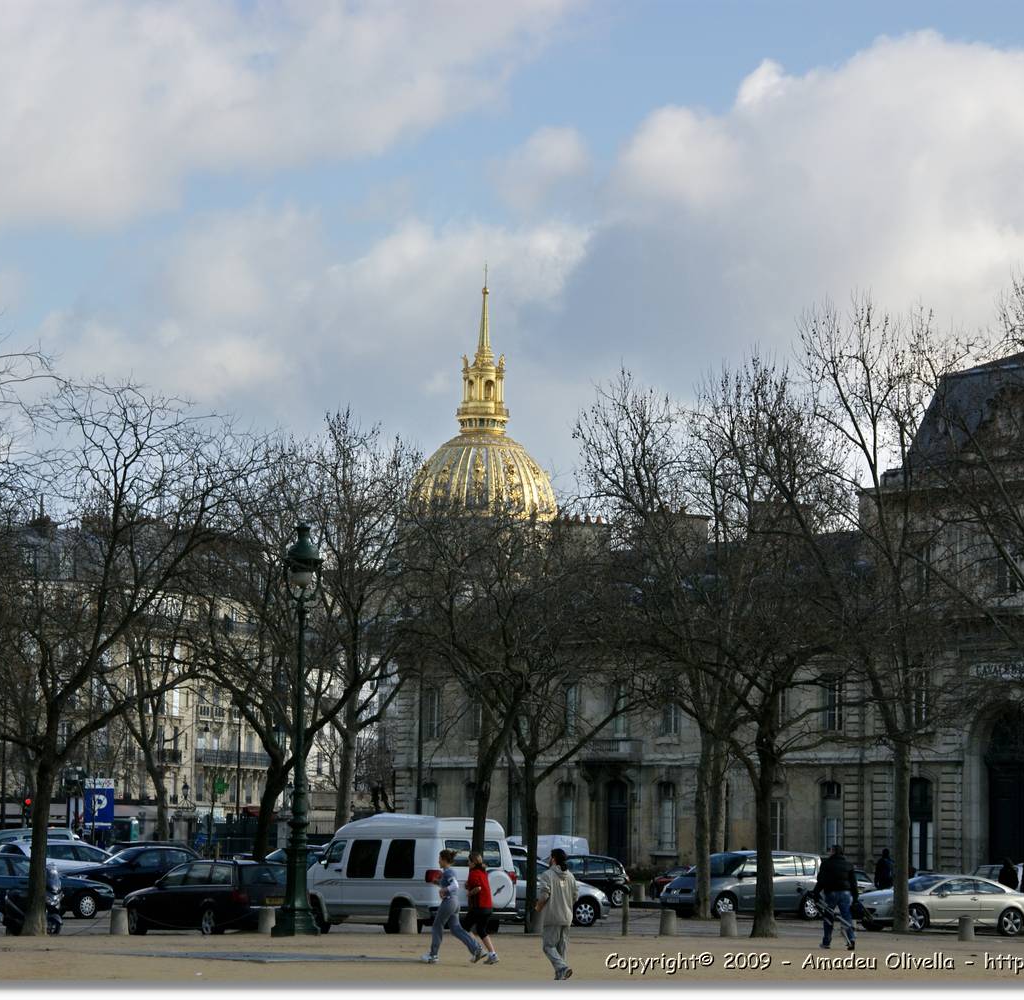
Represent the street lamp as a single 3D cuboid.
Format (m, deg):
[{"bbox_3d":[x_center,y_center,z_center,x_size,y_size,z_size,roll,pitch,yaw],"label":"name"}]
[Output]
[{"bbox_3d":[-4.030,4.361,83.519,0.880,7.900,0.880,1,-5,0],"label":"street lamp"}]

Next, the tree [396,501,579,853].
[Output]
[{"bbox_3d":[-0.441,4.282,85.843,3.600,8.500,3.600,1,-5,0],"label":"tree"}]

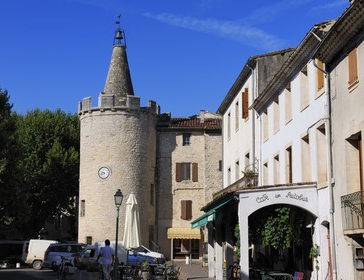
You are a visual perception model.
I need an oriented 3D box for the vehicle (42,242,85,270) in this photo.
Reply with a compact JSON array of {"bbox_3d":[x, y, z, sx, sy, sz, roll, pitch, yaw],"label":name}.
[{"bbox_3d":[-6.000,6.700,38.024,4.300,1.620,1.800,5,-10,-28],"label":"vehicle"}]

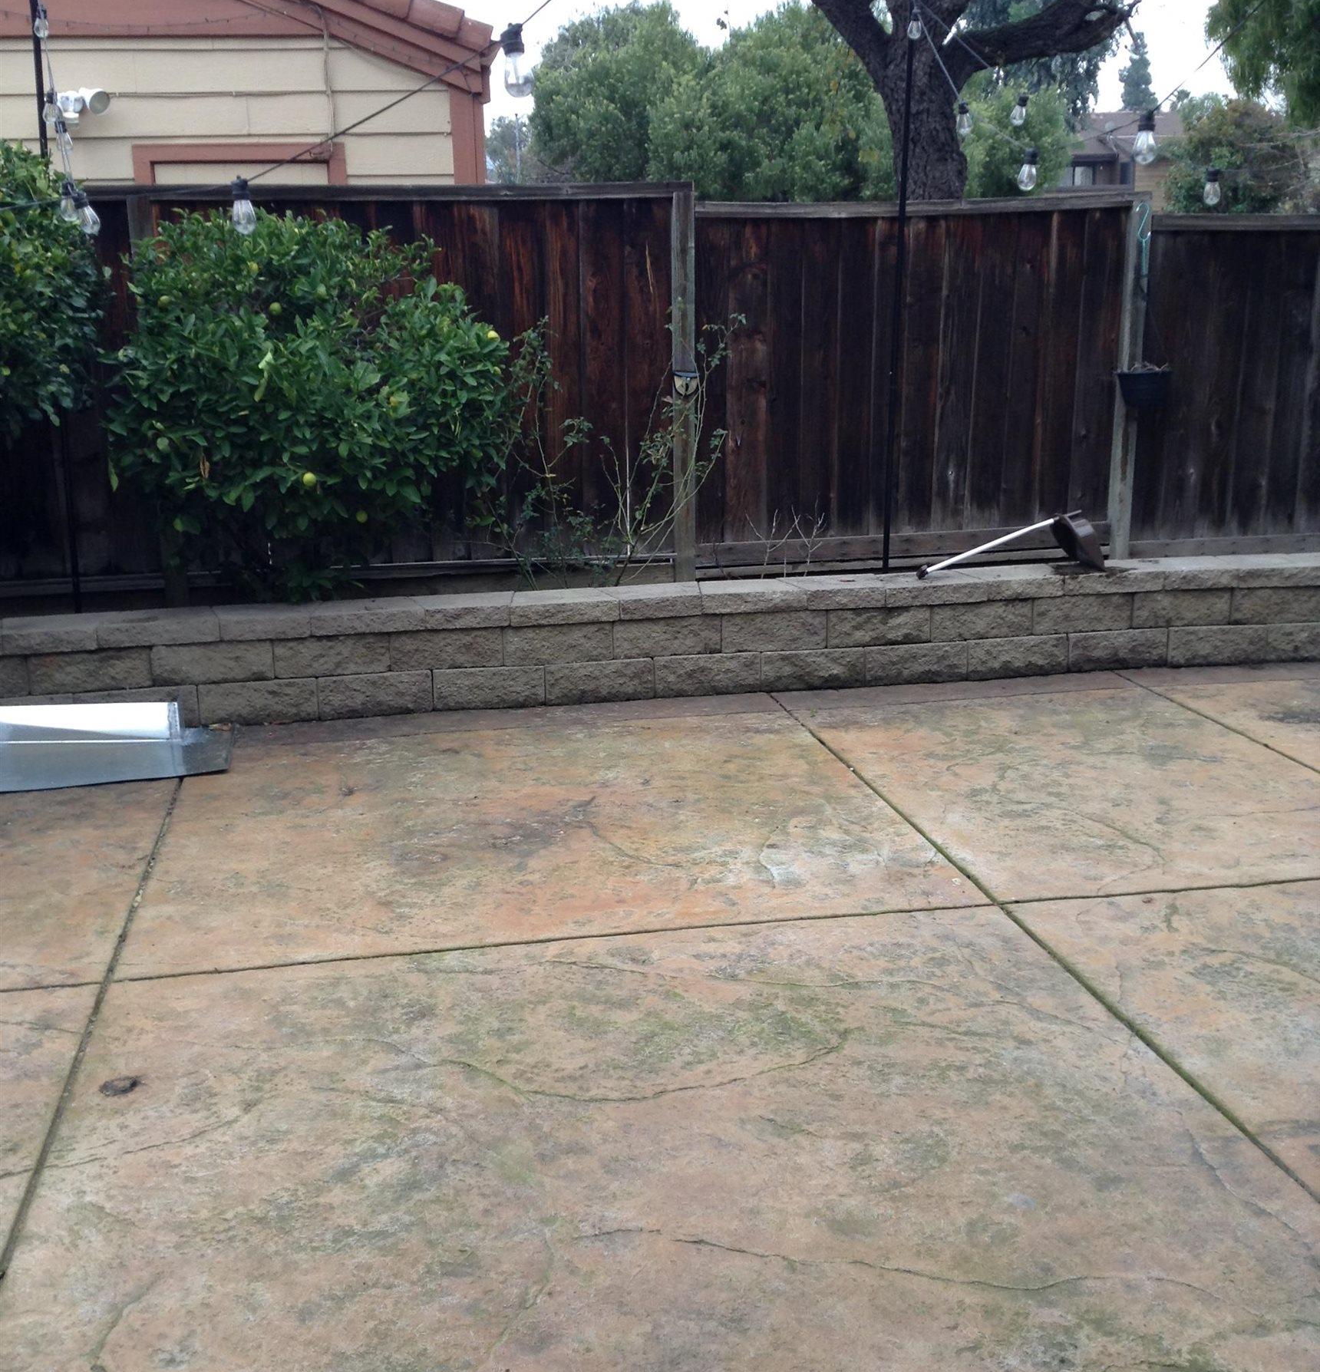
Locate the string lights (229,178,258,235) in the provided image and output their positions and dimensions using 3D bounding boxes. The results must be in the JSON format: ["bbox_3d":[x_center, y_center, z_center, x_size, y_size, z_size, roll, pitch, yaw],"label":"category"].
[{"bbox_3d":[-0.854,-0.984,3.450,0.050,0.122,0.050,-3,13,-10],"label":"string lights"}]

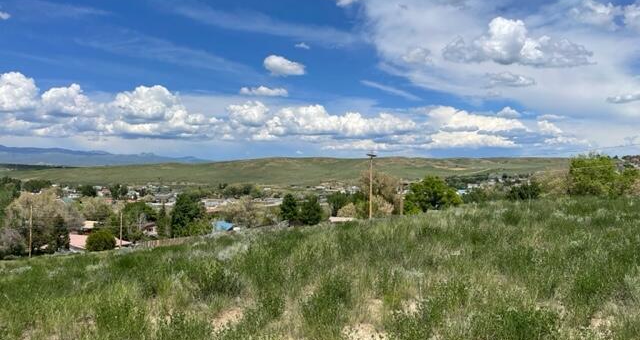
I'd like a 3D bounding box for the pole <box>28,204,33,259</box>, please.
[{"bbox_3d":[-49.384,10.491,82.000,0.320,9.212,0.320,1,1,0],"label":"pole"}]

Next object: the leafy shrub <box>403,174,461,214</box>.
[{"bbox_3d":[17.709,3.901,75.000,9.049,6.397,8.144,1,1,0],"label":"leafy shrub"}]

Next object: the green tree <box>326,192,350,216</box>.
[{"bbox_3d":[3.823,7.536,105.000,4.805,5.242,4.325,1,1,0],"label":"green tree"}]

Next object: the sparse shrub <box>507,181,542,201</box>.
[{"bbox_3d":[26.247,2.644,62.000,4.385,2.580,3.947,1,1,0],"label":"sparse shrub"}]

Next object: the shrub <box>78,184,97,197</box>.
[{"bbox_3d":[-125.754,11.088,260.000,9.736,6.491,8.762,1,1,0],"label":"shrub"}]

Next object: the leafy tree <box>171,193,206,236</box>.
[{"bbox_3d":[-32.827,11.234,120.000,8.987,11.234,8.088,1,1,0],"label":"leafy tree"}]

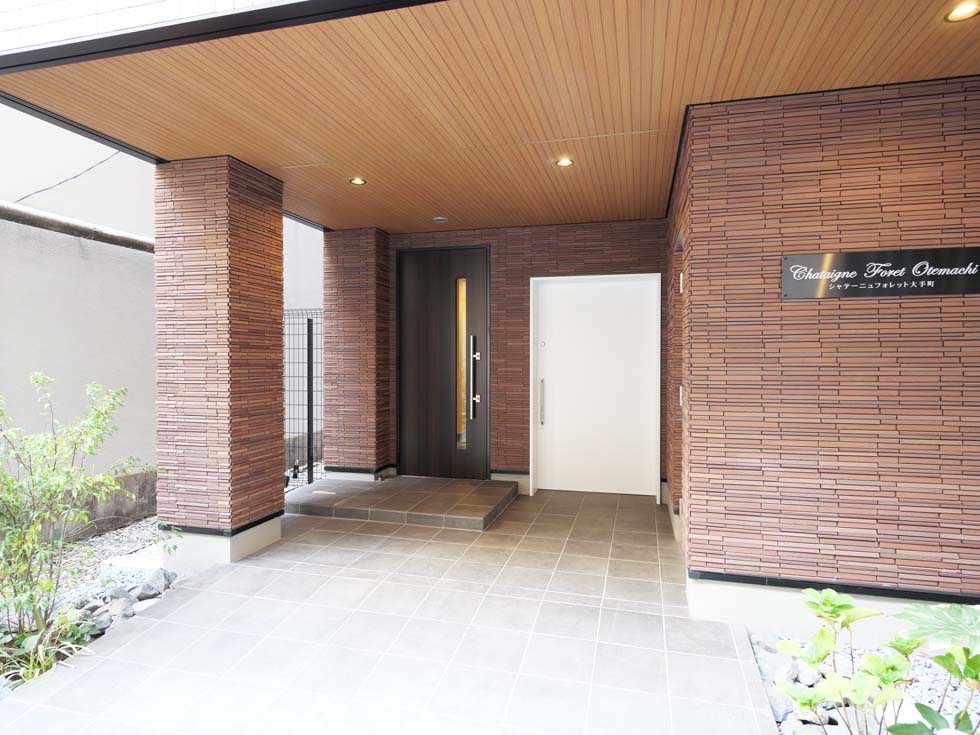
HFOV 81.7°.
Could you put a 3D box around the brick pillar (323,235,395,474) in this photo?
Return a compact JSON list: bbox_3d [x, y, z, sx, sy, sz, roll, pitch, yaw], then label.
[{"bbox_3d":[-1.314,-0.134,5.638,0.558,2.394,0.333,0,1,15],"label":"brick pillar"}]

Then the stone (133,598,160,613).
[{"bbox_3d":[-1.838,1.274,3.030,0.141,0.056,0.111,0,1,15],"label":"stone"}]

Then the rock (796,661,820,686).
[{"bbox_3d":[1.316,1.264,2.339,0.111,0.081,0.111,0,1,15],"label":"rock"}]

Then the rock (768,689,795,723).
[{"bbox_3d":[1.126,1.306,2.187,0.106,0.091,0.121,0,1,15],"label":"rock"}]

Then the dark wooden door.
[{"bbox_3d":[-0.436,-0.039,5.360,0.913,2.155,0.090,0,0,15],"label":"dark wooden door"}]

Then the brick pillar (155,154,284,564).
[{"bbox_3d":[-1.774,-0.044,3.776,0.545,2.490,0.535,0,1,15],"label":"brick pillar"}]

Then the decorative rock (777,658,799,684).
[{"bbox_3d":[1.241,1.264,2.354,0.101,0.081,0.101,0,1,15],"label":"decorative rock"}]

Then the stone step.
[{"bbox_3d":[-0.796,1.133,4.976,1.887,0.095,1.278,0,1,15],"label":"stone step"}]

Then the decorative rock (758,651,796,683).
[{"bbox_3d":[1.228,1.277,2.419,0.151,0.086,0.131,0,1,15],"label":"decorative rock"}]

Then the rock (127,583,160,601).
[{"bbox_3d":[-1.922,1.243,3.141,0.157,0.081,0.121,0,1,15],"label":"rock"}]

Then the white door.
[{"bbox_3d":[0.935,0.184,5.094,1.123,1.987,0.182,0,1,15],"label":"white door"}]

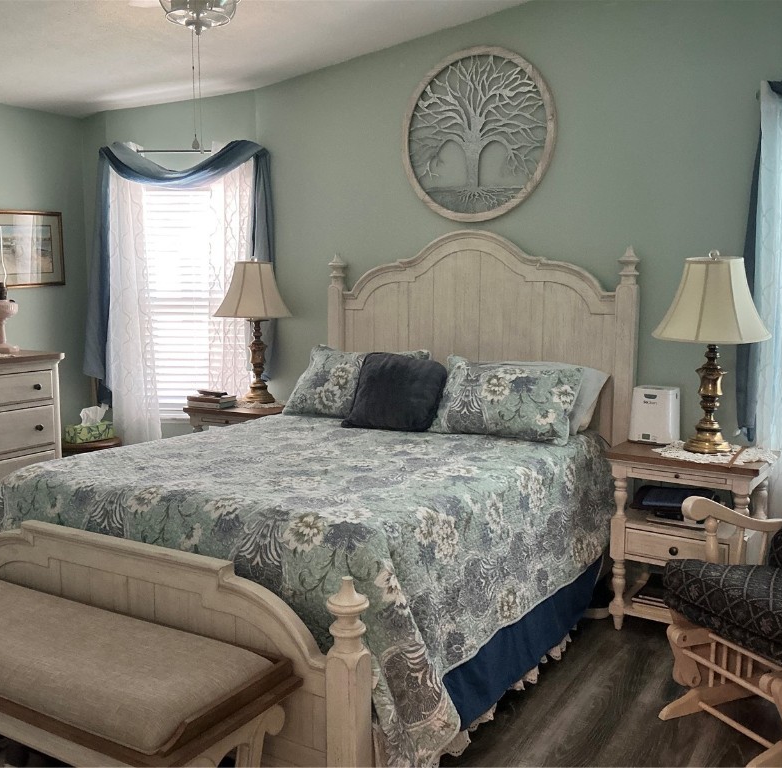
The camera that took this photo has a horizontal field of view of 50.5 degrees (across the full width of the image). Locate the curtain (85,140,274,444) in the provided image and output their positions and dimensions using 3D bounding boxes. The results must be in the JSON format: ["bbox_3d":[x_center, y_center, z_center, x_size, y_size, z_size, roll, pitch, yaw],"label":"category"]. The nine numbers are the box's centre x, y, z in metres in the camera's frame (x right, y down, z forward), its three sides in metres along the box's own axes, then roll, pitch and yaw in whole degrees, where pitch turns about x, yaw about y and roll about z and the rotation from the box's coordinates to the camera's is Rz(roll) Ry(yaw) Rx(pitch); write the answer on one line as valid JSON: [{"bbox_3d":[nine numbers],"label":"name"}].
[{"bbox_3d":[-1.279,-0.377,5.090,1.135,2.180,0.180,0,7,3],"label":"curtain"}]

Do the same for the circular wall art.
[{"bbox_3d":[0.421,-1.252,4.179,0.865,0.865,0.035,4,8,32],"label":"circular wall art"}]

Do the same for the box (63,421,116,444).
[{"bbox_3d":[-1.755,0.287,4.845,0.120,0.092,0.240,5,8,36],"label":"box"}]

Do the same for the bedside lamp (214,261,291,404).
[{"bbox_3d":[-0.797,-0.300,4.827,0.450,0.854,0.450,0,7,0],"label":"bedside lamp"}]

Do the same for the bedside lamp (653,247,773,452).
[{"bbox_3d":[1.365,-0.135,3.477,0.485,0.841,0.485,4,8,34],"label":"bedside lamp"}]

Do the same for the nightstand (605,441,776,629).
[{"bbox_3d":[1.272,0.664,3.518,0.610,0.757,0.440,5,8,34],"label":"nightstand"}]

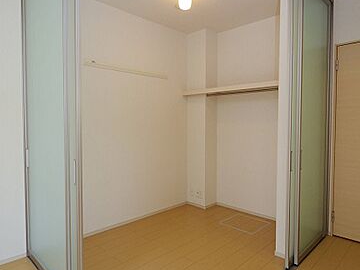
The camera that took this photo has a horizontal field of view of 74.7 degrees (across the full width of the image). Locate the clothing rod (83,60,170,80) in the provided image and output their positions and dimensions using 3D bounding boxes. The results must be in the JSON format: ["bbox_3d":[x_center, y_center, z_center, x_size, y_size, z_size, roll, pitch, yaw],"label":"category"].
[{"bbox_3d":[-0.564,-0.786,2.827,1.155,0.090,0.050,-2,3,-44],"label":"clothing rod"}]

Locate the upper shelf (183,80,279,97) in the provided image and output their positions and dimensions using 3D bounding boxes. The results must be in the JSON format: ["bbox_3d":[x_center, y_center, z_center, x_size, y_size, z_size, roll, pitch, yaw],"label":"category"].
[{"bbox_3d":[0.727,-0.574,3.046,0.402,0.052,1.524,-2,3,-44],"label":"upper shelf"}]

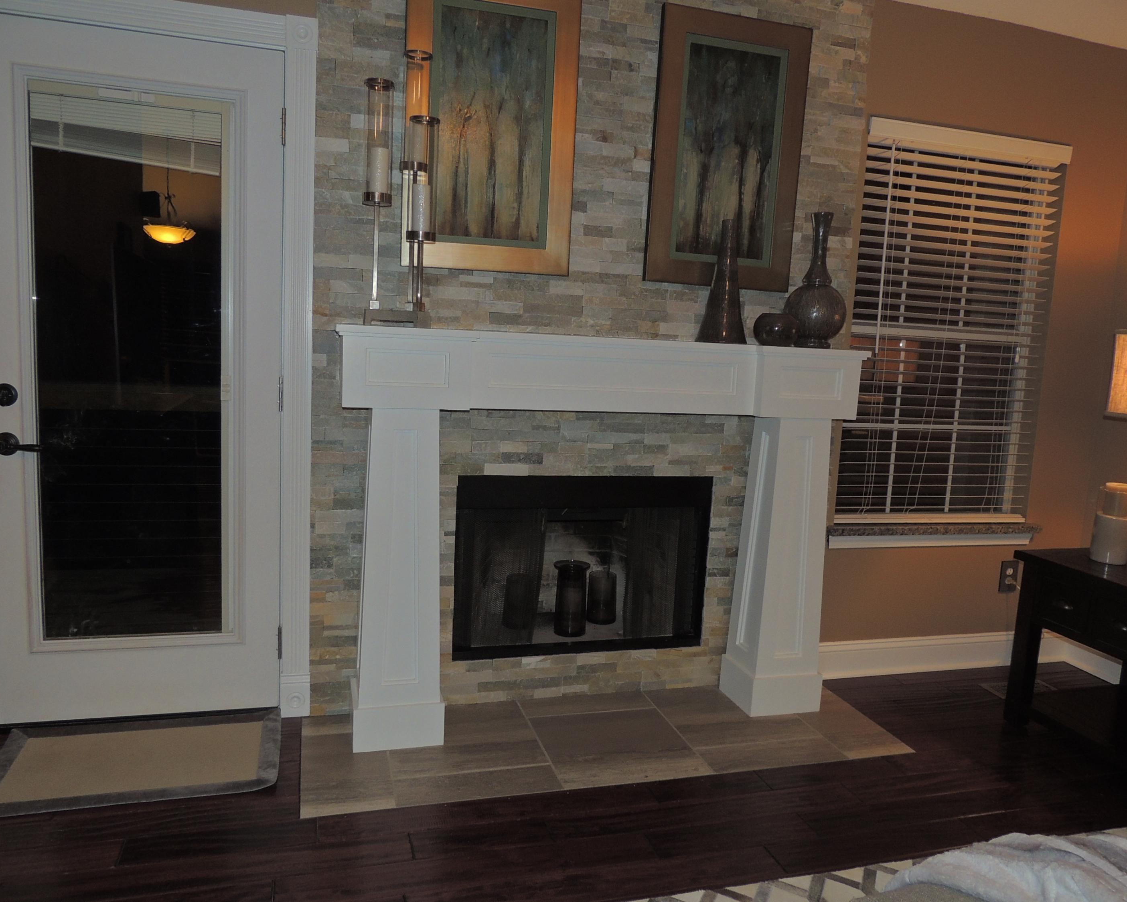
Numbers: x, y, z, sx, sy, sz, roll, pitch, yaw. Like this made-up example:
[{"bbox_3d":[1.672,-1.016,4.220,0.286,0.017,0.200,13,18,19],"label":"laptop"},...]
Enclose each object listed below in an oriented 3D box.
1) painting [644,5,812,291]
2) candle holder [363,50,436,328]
[{"bbox_3d":[0.551,-0.990,2.793,0.532,0.869,0.030,1,7,-16],"label":"painting"},{"bbox_3d":[-0.469,-0.751,2.384,0.206,0.790,0.177,1,7,-16],"label":"candle holder"}]

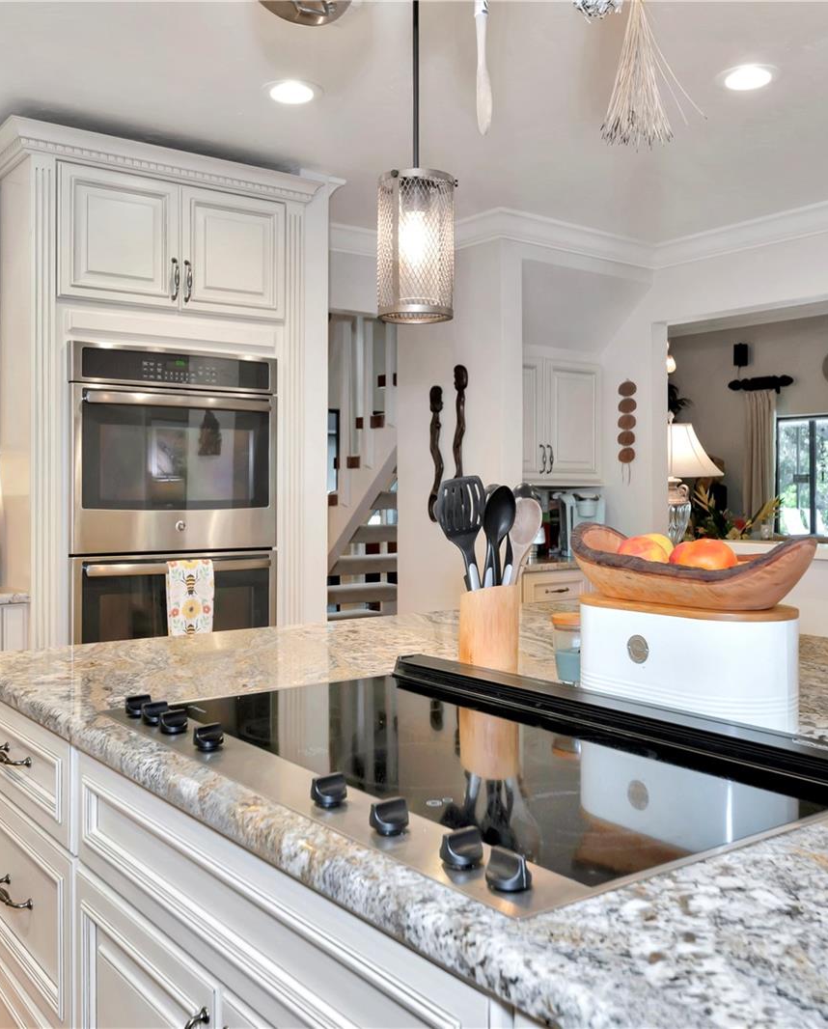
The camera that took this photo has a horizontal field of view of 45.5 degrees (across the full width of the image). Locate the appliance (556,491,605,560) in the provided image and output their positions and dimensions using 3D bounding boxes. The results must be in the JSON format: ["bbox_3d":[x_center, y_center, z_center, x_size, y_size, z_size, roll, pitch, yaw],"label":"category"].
[{"bbox_3d":[0.835,0.044,4.931,0.210,0.325,0.280,0,1,0],"label":"appliance"}]

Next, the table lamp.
[{"bbox_3d":[1.394,-0.158,5.347,0.560,0.780,0.560,-1,2,-37],"label":"table lamp"}]

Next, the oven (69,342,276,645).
[{"bbox_3d":[-0.974,0.092,3.688,0.756,1.335,0.630,-1,1,-34],"label":"oven"}]

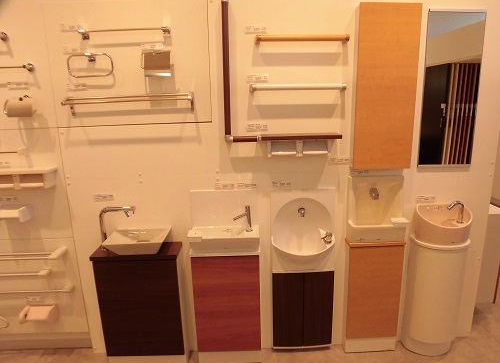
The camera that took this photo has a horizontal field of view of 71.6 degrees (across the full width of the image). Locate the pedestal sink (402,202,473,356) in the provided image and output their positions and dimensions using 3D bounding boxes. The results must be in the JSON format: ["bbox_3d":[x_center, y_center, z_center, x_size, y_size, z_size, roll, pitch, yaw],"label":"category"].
[{"bbox_3d":[1.131,0.582,2.029,0.350,0.931,0.172,-2,13,-1],"label":"pedestal sink"}]

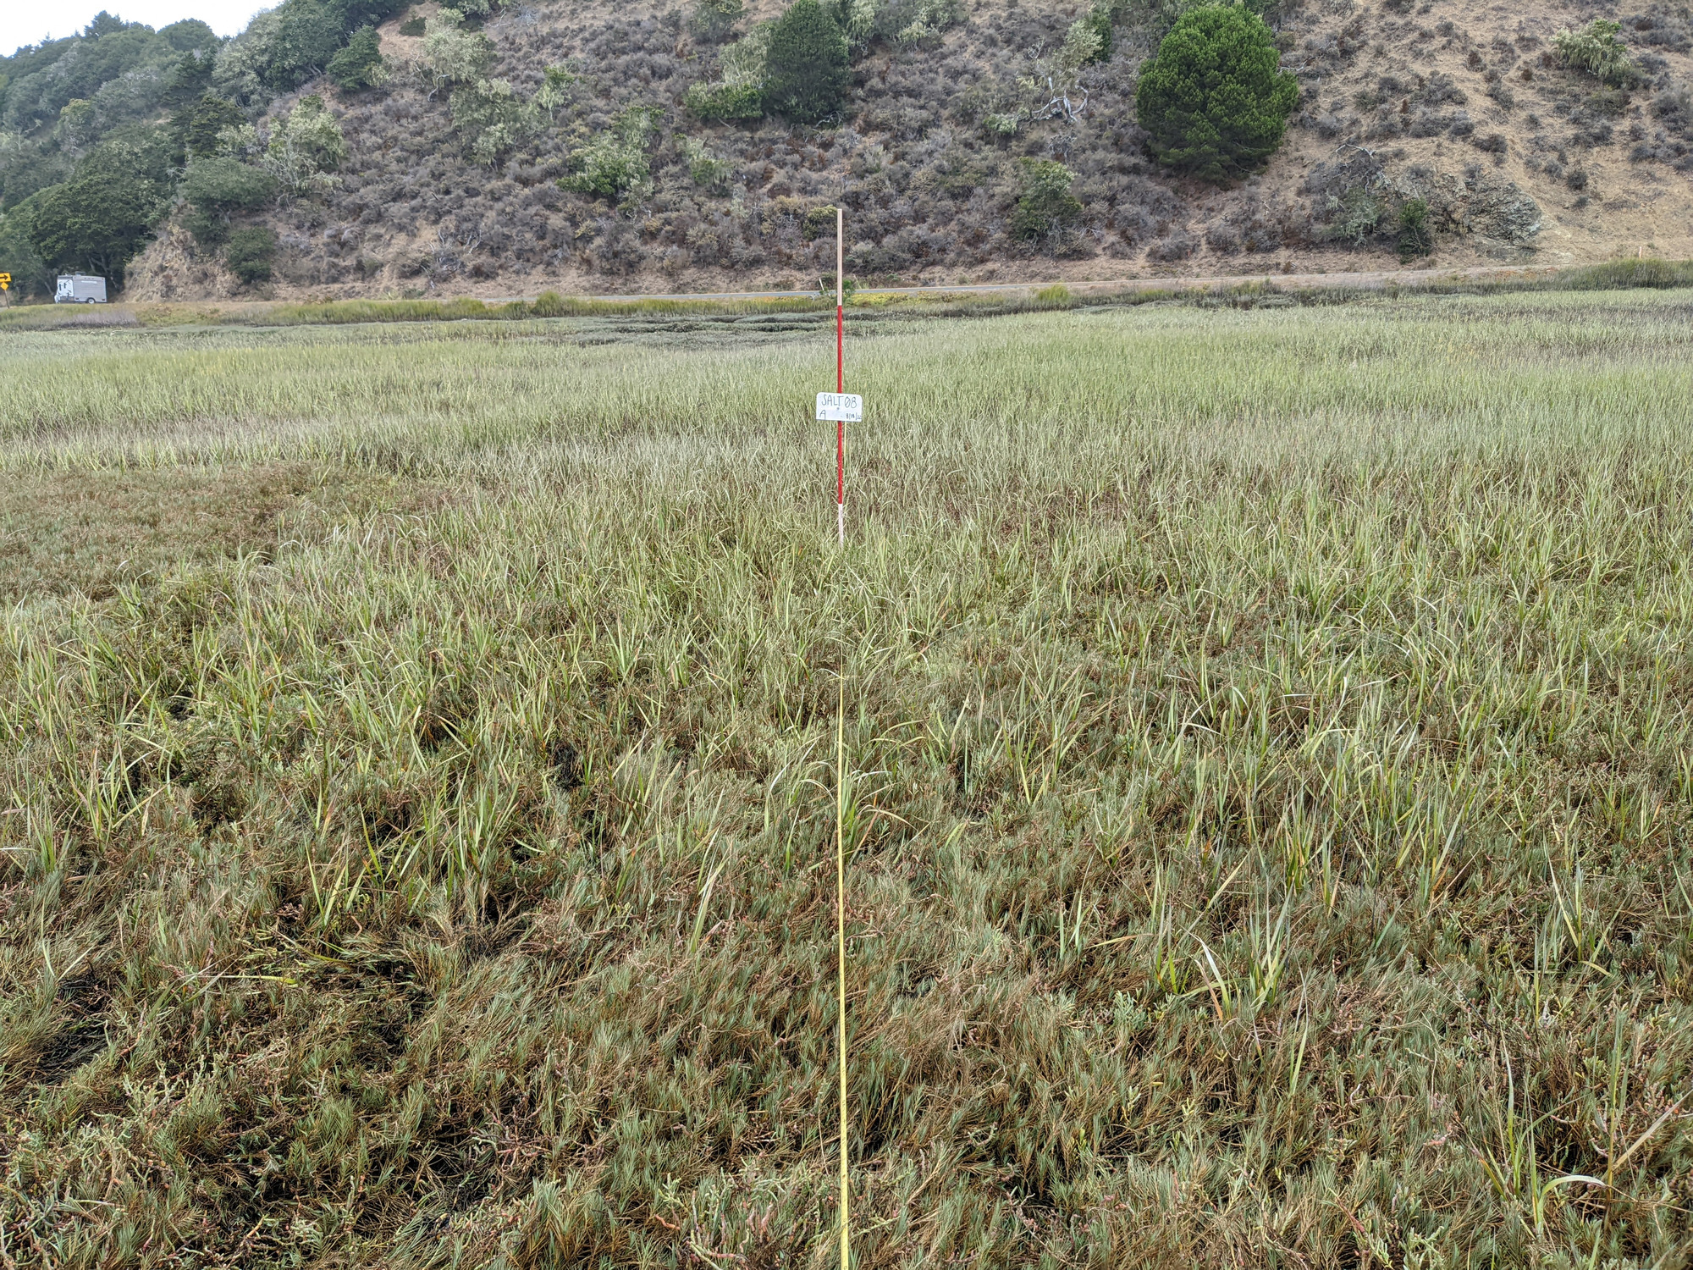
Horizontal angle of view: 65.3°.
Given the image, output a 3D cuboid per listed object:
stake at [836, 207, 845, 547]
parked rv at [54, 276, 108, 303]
[{"bbox_3d":[-0.025,-1.196,6.727,0.023,1.850,0.023,-1,15,0],"label":"stake"},{"bbox_3d":[-64.900,-28.900,111.700,2.400,3.050,6.700,-14,20,-42],"label":"parked rv"}]

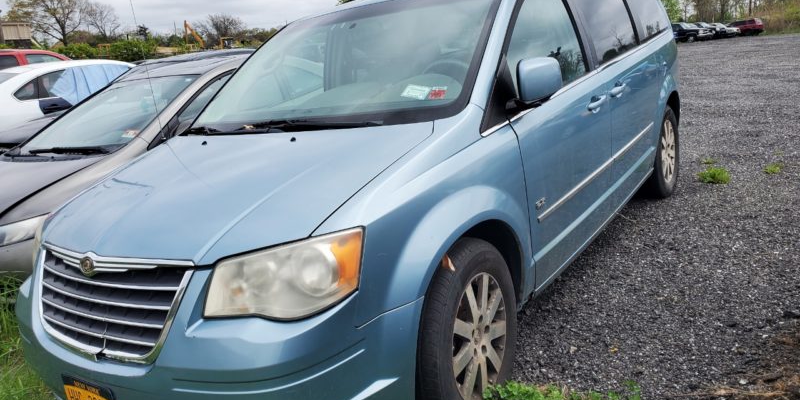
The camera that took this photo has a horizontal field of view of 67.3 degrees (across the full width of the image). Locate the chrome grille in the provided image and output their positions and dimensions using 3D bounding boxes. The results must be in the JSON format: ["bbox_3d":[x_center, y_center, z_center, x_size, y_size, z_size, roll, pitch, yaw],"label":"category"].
[{"bbox_3d":[-0.980,0.343,1.964,0.920,0.335,0.140,1,11,36],"label":"chrome grille"}]

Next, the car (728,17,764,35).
[{"bbox_3d":[31.919,-16.076,56.000,1.820,1.720,4.600,-16,18,-36],"label":"car"}]

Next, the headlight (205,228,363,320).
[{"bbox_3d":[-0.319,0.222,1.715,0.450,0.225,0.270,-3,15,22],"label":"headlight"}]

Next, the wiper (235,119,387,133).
[{"bbox_3d":[-0.412,-0.316,2.552,0.948,0.060,0.070,5,19,43],"label":"wiper"}]

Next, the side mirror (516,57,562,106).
[{"bbox_3d":[0.539,-0.457,2.269,0.210,0.185,0.140,1,17,36],"label":"side mirror"}]

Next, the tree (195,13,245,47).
[{"bbox_3d":[-26.735,-25.387,90.000,7.200,5.600,6.500,-10,15,-17],"label":"tree"}]

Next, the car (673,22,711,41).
[{"bbox_3d":[21.702,-12.822,46.000,1.800,1.650,4.600,-12,18,-24],"label":"car"}]

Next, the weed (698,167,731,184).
[{"bbox_3d":[2.503,-0.179,4.782,0.250,0.090,0.240,3,17,30],"label":"weed"}]

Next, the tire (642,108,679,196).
[{"bbox_3d":[1.964,-0.377,4.612,0.230,0.720,0.710,2,18,36],"label":"tire"}]

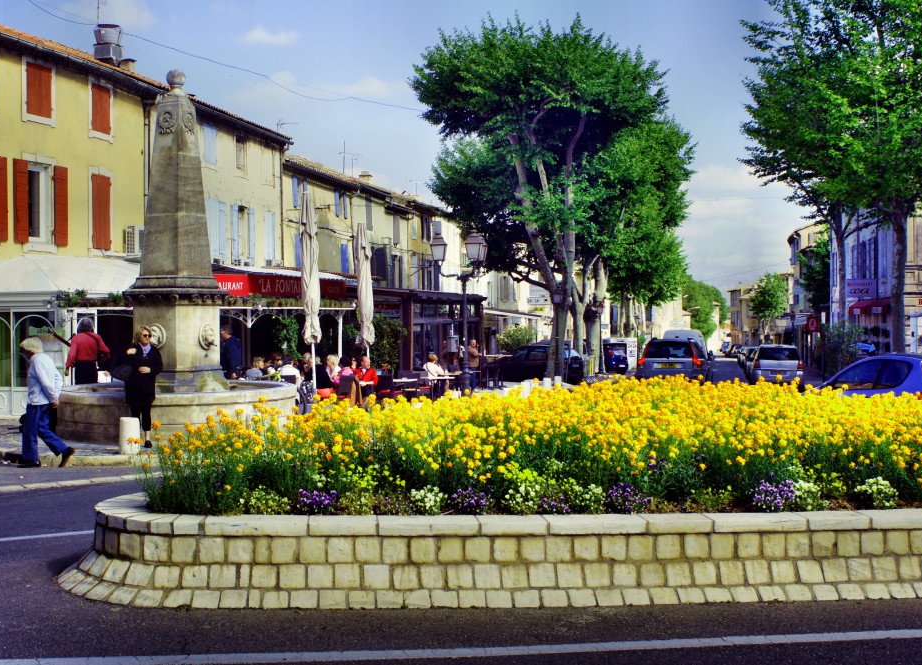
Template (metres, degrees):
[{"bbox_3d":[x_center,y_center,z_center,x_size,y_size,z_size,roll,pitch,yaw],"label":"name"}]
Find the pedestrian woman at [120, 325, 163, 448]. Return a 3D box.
[{"bbox_3d":[-4.310,0.730,15.750,0.580,1.660,0.400,0,0,-23],"label":"pedestrian woman"}]

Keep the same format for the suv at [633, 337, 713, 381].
[{"bbox_3d":[6.410,1.090,34.800,1.900,1.740,4.750,0,-1,14],"label":"suv"}]

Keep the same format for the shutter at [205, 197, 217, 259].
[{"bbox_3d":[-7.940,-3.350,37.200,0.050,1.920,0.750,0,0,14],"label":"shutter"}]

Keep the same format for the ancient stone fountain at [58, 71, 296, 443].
[{"bbox_3d":[-4.310,-1.240,17.750,3.570,5.500,3.570,0,1,34],"label":"ancient stone fountain"}]

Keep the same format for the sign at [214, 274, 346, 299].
[{"bbox_3d":[-3.600,-0.940,25.400,0.300,0.480,5.800,0,1,13],"label":"sign"}]

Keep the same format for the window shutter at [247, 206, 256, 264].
[{"bbox_3d":[-7.150,-3.280,40.000,0.050,1.950,0.530,0,0,14],"label":"window shutter"}]

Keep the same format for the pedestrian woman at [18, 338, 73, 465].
[{"bbox_3d":[-5.200,0.880,14.600,0.720,1.640,0.520,0,0,0],"label":"pedestrian woman"}]

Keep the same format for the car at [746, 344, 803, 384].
[{"bbox_3d":[11.990,1.350,44.300,1.780,1.670,4.400,0,-1,12],"label":"car"}]

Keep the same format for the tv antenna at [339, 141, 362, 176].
[{"bbox_3d":[-5.400,-8.530,57.000,1.250,1.720,0.500,-1,1,-31],"label":"tv antenna"}]

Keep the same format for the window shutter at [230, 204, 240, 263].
[{"bbox_3d":[-7.120,-3.090,36.700,0.060,1.840,0.530,0,1,13],"label":"window shutter"}]

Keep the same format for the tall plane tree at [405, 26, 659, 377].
[{"bbox_3d":[2.850,-4.950,43.500,9.400,13.500,9.000,0,0,14],"label":"tall plane tree"}]

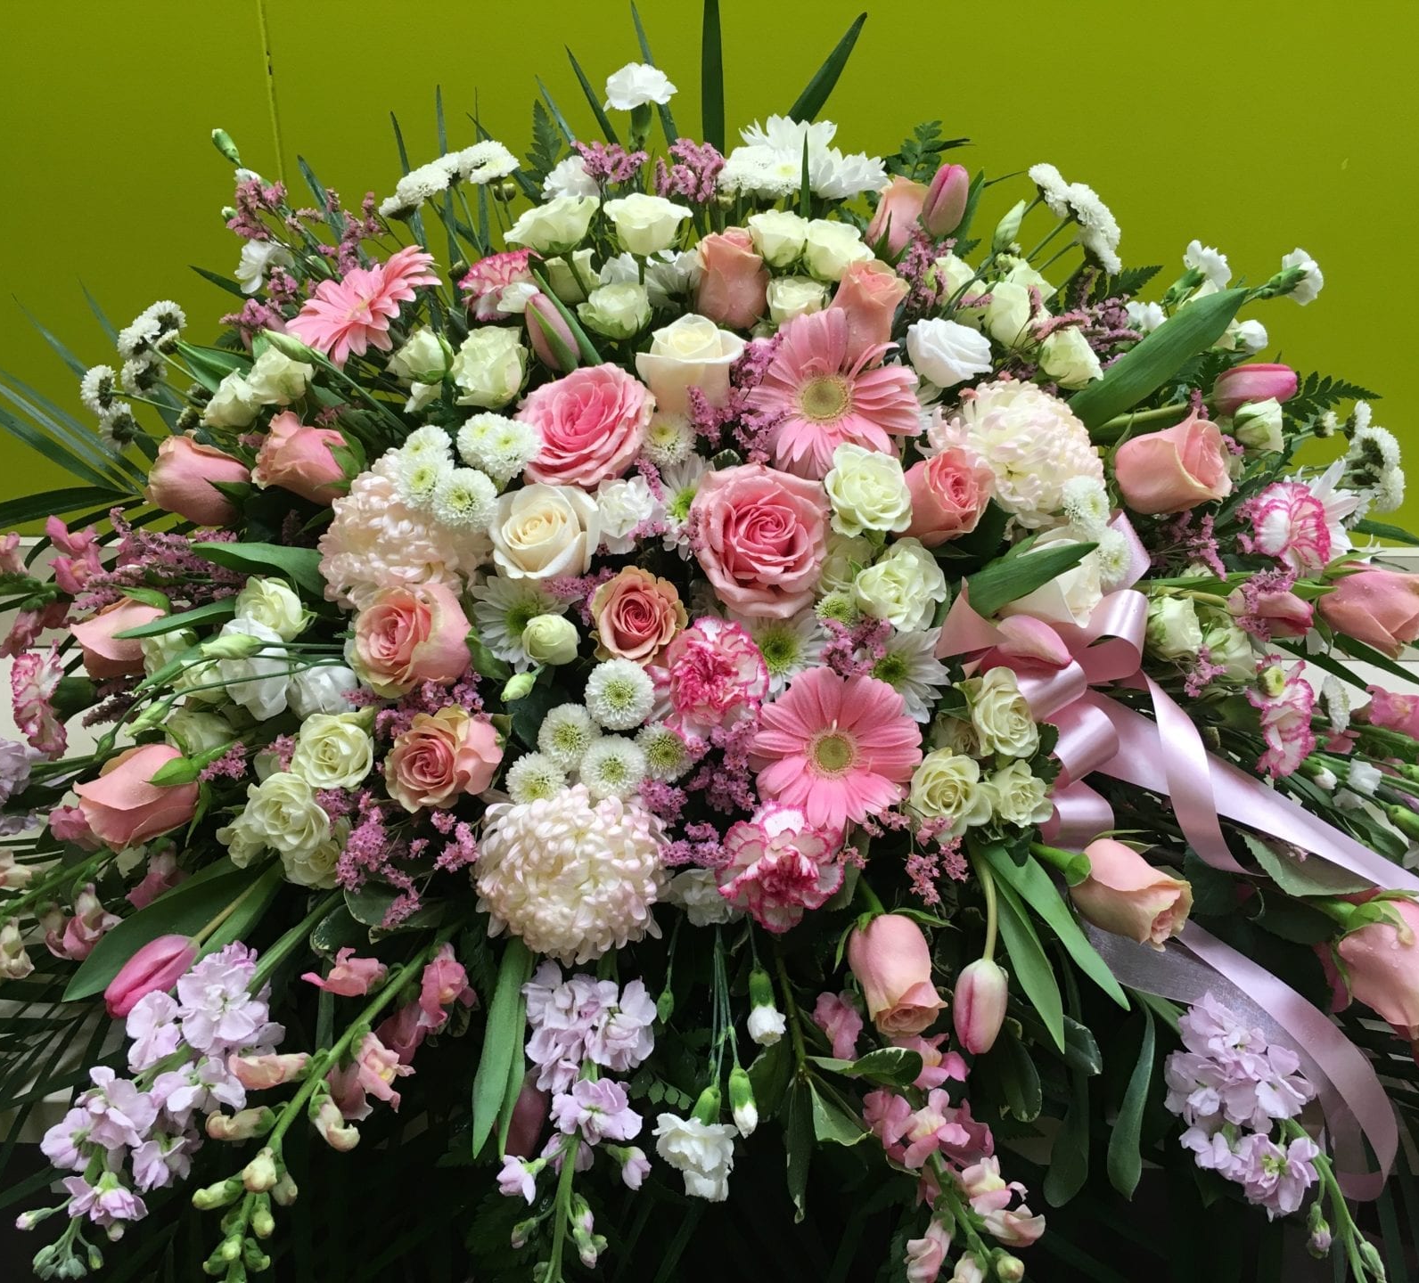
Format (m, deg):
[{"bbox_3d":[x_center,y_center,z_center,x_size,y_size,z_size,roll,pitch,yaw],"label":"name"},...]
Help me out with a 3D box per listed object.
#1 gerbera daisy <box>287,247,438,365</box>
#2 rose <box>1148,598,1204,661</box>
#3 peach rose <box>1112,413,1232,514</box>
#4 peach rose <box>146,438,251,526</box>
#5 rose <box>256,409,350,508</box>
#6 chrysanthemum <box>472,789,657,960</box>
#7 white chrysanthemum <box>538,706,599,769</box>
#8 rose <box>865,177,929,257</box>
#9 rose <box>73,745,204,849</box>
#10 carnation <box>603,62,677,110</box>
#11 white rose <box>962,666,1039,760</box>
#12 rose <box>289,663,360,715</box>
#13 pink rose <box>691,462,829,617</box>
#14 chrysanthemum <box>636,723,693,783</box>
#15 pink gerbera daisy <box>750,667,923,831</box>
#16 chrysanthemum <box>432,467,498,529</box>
[{"bbox_3d":[-0.228,-0.220,0.940,0.107,0.033,0.107,-38,35,0],"label":"gerbera daisy"},{"bbox_3d":[0.277,-0.008,0.853,0.035,0.035,0.036,-16,-15,-34],"label":"rose"},{"bbox_3d":[0.300,-0.116,0.930,0.073,0.063,0.063,-7,0,22],"label":"peach rose"},{"bbox_3d":[-0.321,-0.100,0.900,0.062,0.049,0.049,17,0,-25],"label":"peach rose"},{"bbox_3d":[-0.271,-0.122,0.955,0.060,0.058,0.058,19,0,-18],"label":"rose"},{"bbox_3d":[-0.084,0.138,0.850,0.108,0.108,0.078,0,-3,0],"label":"chrysanthemum"},{"bbox_3d":[-0.079,0.053,0.790,0.035,0.035,0.023,1,-14,3],"label":"white chrysanthemum"},{"bbox_3d":[0.127,-0.283,0.957,0.042,0.054,0.042,21,15,0],"label":"rose"},{"bbox_3d":[-0.337,0.092,0.845,0.068,0.058,0.056,-16,0,-24],"label":"rose"},{"bbox_3d":[-0.047,-0.376,0.970,0.050,0.032,0.047,2,28,-3],"label":"carnation"},{"bbox_3d":[0.166,0.041,0.820,0.048,0.048,0.038,0,-3,-16],"label":"white rose"},{"bbox_3d":[-0.235,0.030,0.875,0.045,0.035,0.042,-21,28,-15],"label":"rose"},{"bbox_3d":[0.028,-0.055,0.790,0.076,0.084,0.055,-1,-2,-3],"label":"pink rose"},{"bbox_3d":[-0.025,0.060,0.775,0.032,0.032,0.020,-4,-7,-8],"label":"chrysanthemum"},{"bbox_3d":[0.078,0.067,0.875,0.105,0.105,0.031,0,3,0],"label":"pink gerbera daisy"},{"bbox_3d":[-0.136,-0.080,0.801,0.035,0.035,0.023,2,-17,7],"label":"chrysanthemum"}]

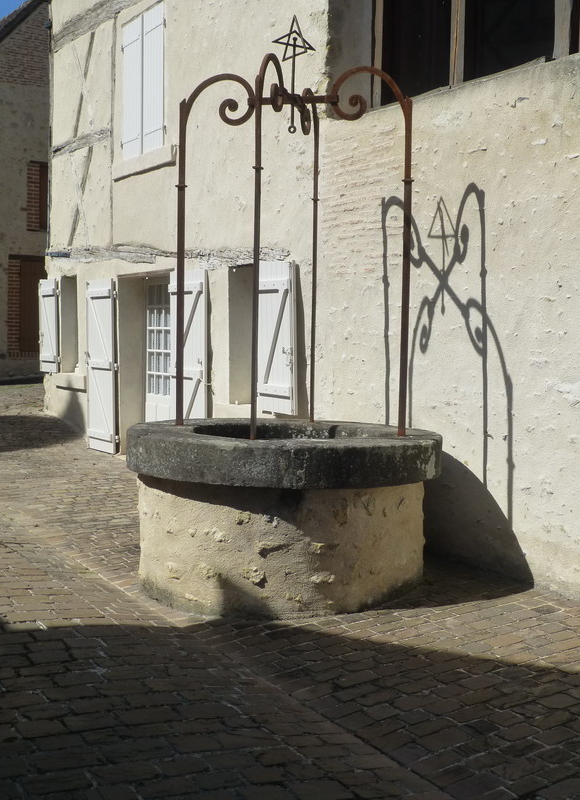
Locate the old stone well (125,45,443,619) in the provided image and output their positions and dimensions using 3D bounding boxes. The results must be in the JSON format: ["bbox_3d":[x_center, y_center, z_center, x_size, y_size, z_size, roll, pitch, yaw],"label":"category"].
[{"bbox_3d":[-0.012,-0.570,6.650,1.960,3.450,1.960,0,3,0],"label":"old stone well"}]

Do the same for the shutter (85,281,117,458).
[{"bbox_3d":[-2.200,-0.395,12.280,0.060,1.980,0.690,-2,4,-33],"label":"shutter"}]

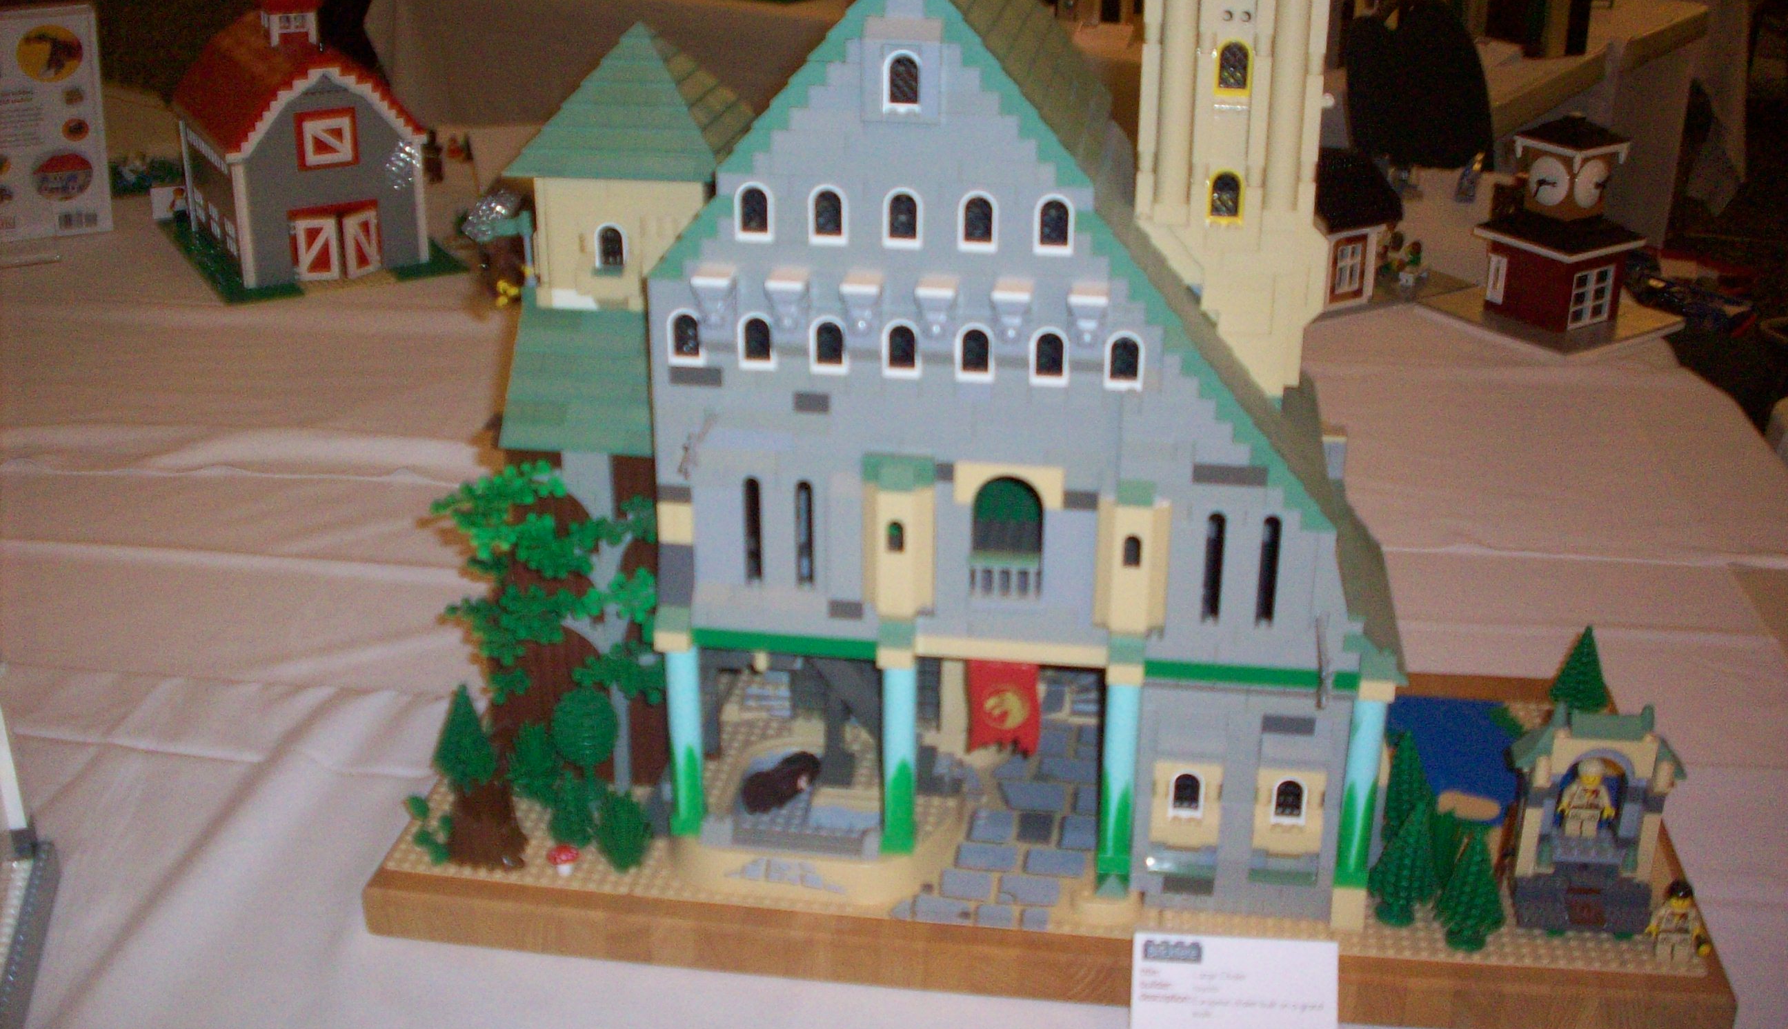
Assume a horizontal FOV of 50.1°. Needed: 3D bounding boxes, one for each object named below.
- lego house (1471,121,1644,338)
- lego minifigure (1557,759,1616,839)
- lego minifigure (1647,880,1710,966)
[{"bbox_3d":[0.650,-0.289,1.854,0.121,0.198,0.121,-16,29,-32],"label":"lego house"},{"bbox_3d":[0.332,0.133,0.907,0.028,0.044,0.015,3,24,7],"label":"lego minifigure"},{"bbox_3d":[0.363,0.187,0.881,0.029,0.044,0.015,3,24,7],"label":"lego minifigure"}]

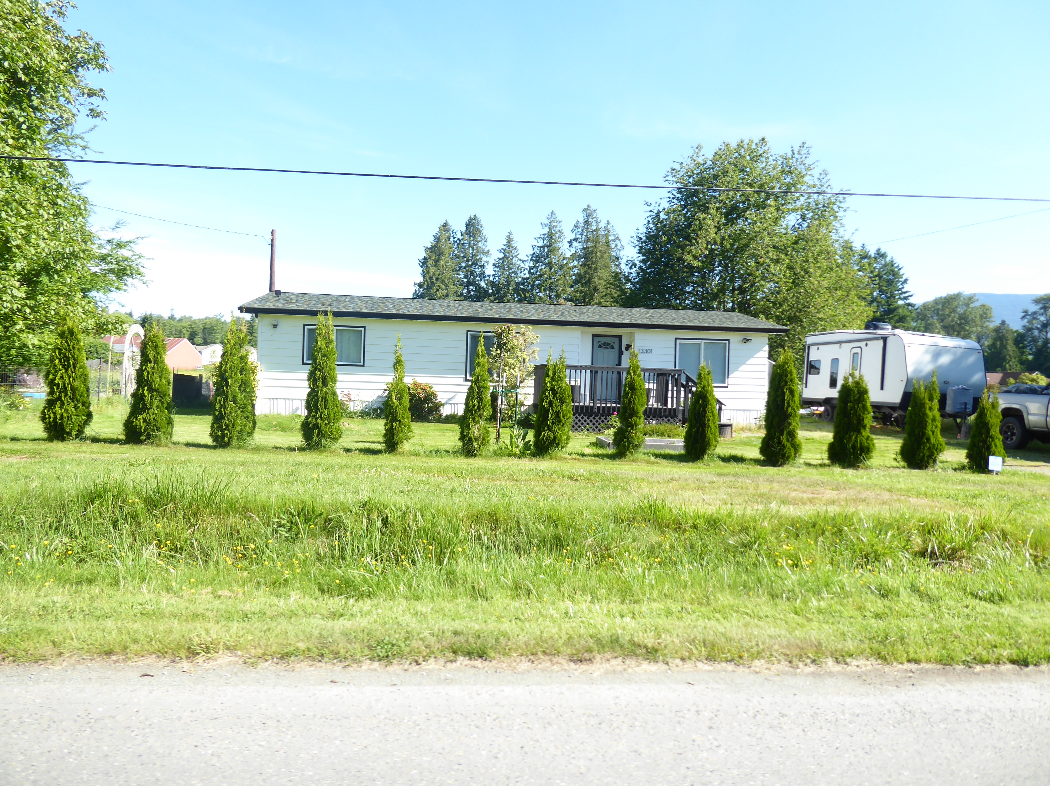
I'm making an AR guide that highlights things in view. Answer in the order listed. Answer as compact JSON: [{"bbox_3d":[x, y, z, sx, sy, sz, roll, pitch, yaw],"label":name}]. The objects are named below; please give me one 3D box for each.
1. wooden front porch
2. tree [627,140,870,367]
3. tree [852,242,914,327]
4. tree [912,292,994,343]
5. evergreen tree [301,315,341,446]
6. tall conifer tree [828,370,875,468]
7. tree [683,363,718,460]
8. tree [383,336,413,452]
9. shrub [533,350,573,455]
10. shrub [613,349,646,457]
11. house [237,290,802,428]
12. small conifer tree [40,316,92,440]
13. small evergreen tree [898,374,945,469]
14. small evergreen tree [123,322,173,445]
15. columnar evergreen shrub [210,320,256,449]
[{"bbox_3d":[2.950,0.164,22.550,5.100,1.860,2.250,2,1,-9],"label":"wooden front porch"},{"bbox_3d":[11.800,-6.211,40.000,12.600,14.300,11.800,2,1,0],"label":"tree"},{"bbox_3d":[32.000,-6.165,68.000,6.000,14.200,6.000,2,1,0],"label":"tree"},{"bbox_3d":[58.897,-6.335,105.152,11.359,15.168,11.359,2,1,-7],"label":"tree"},{"bbox_3d":[-4.019,-0.243,14.950,0.809,2.701,0.809,2,1,0],"label":"evergreen tree"},{"bbox_3d":[6.579,0.538,15.300,0.960,1.953,0.960,2,1,0],"label":"tall conifer tree"},{"bbox_3d":[3.554,0.374,15.350,0.714,1.959,0.714,2,1,0],"label":"tree"},{"bbox_3d":[-2.215,0.014,13.209,0.529,2.015,0.529,2,1,-7],"label":"tree"},{"bbox_3d":[0.500,0.181,13.389,0.695,1.854,0.695,2,1,-7],"label":"shrub"},{"bbox_3d":[2.110,0.207,15.300,0.662,2.185,0.662,2,1,0],"label":"shrub"},{"bbox_3d":[-0.480,-1.188,25.193,15.520,3.769,7.969,2,1,-7],"label":"house"},{"bbox_3d":[-8.905,-0.294,14.700,1.002,2.417,1.002,2,1,0],"label":"small conifer tree"},{"bbox_3d":[7.082,0.505,13.540,0.820,1.699,0.820,2,1,-7],"label":"small evergreen tree"},{"bbox_3d":[-6.429,-0.161,12.934,0.840,2.099,0.840,2,1,-7],"label":"small evergreen tree"},{"bbox_3d":[-5.009,-0.169,13.006,0.802,2.209,0.802,2,1,-7],"label":"columnar evergreen shrub"}]

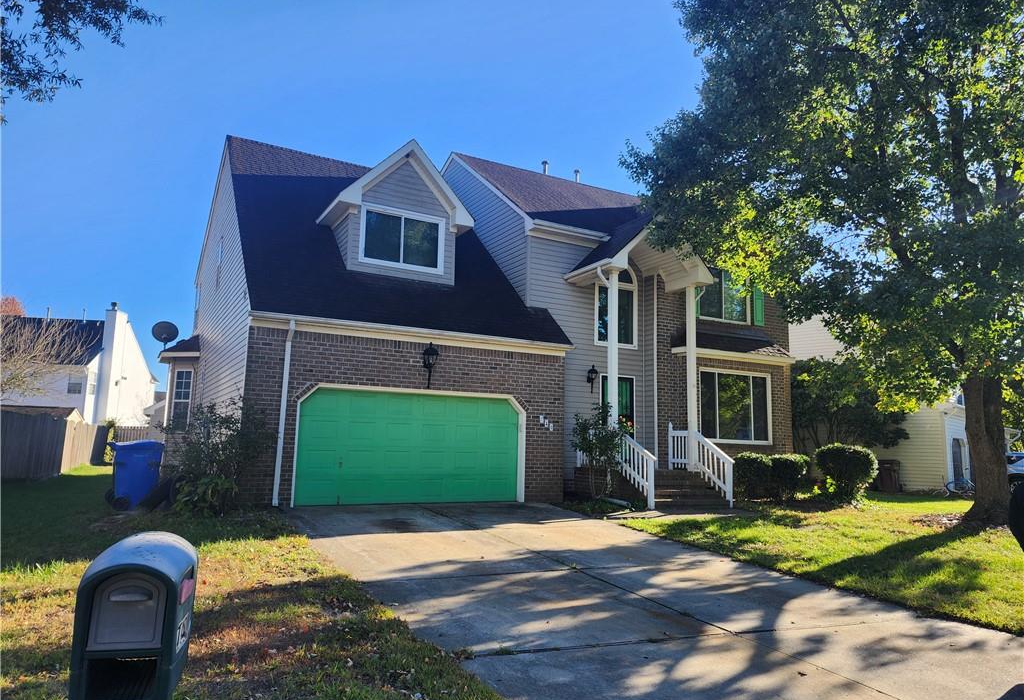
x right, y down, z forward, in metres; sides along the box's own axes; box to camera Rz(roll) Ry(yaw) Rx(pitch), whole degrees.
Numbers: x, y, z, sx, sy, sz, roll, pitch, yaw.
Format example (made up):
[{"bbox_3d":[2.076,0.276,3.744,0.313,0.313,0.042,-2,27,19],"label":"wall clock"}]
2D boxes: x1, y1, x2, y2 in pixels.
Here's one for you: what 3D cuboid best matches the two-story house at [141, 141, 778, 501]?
[{"bbox_3d":[-1.188,-1.000,19.639,15.370,9.700,12.200,6,-9,-29],"label":"two-story house"}]

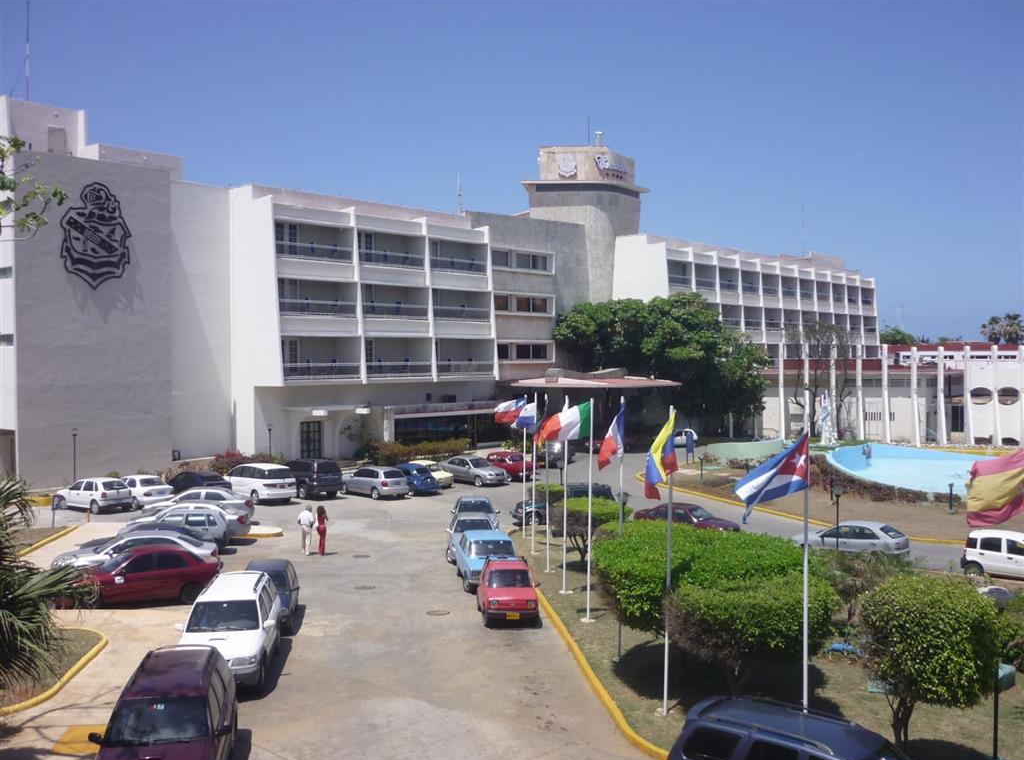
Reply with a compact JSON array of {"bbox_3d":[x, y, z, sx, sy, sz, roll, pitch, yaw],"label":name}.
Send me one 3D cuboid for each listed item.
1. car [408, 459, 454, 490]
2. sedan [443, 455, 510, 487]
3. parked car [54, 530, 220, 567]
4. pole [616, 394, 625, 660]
[{"bbox_3d":[-5.010,5.013,52.796,4.100,1.420,1.610,2,2,43],"label":"car"},{"bbox_3d":[-2.178,4.982,54.073,4.500,1.450,1.730,2,2,45],"label":"sedan"},{"bbox_3d":[-11.361,5.260,29.379,4.650,1.450,1.780,0,2,-11],"label":"parked car"},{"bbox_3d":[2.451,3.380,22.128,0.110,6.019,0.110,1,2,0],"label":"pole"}]

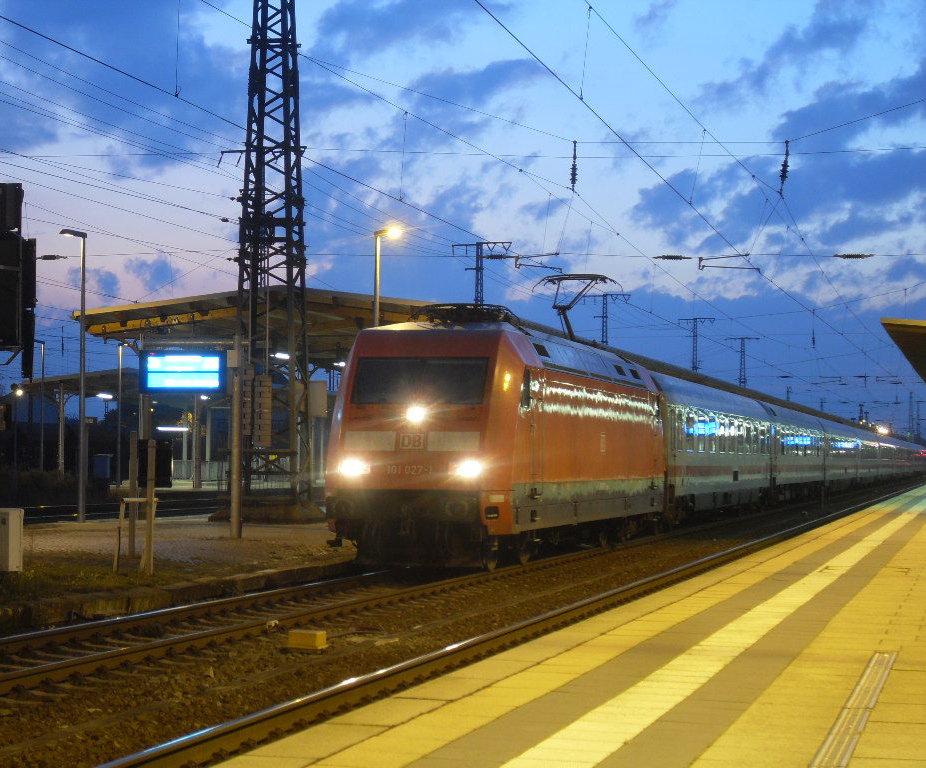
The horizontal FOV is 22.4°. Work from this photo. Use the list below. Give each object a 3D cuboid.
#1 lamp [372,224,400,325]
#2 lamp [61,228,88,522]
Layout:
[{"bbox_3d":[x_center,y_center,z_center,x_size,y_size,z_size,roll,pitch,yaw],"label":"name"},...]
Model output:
[{"bbox_3d":[-1.865,-0.162,56.472,0.660,7.243,0.270,0,-2,13],"label":"lamp"},{"bbox_3d":[-9.742,-0.209,58.672,0.660,7.354,0.270,0,-2,13],"label":"lamp"}]

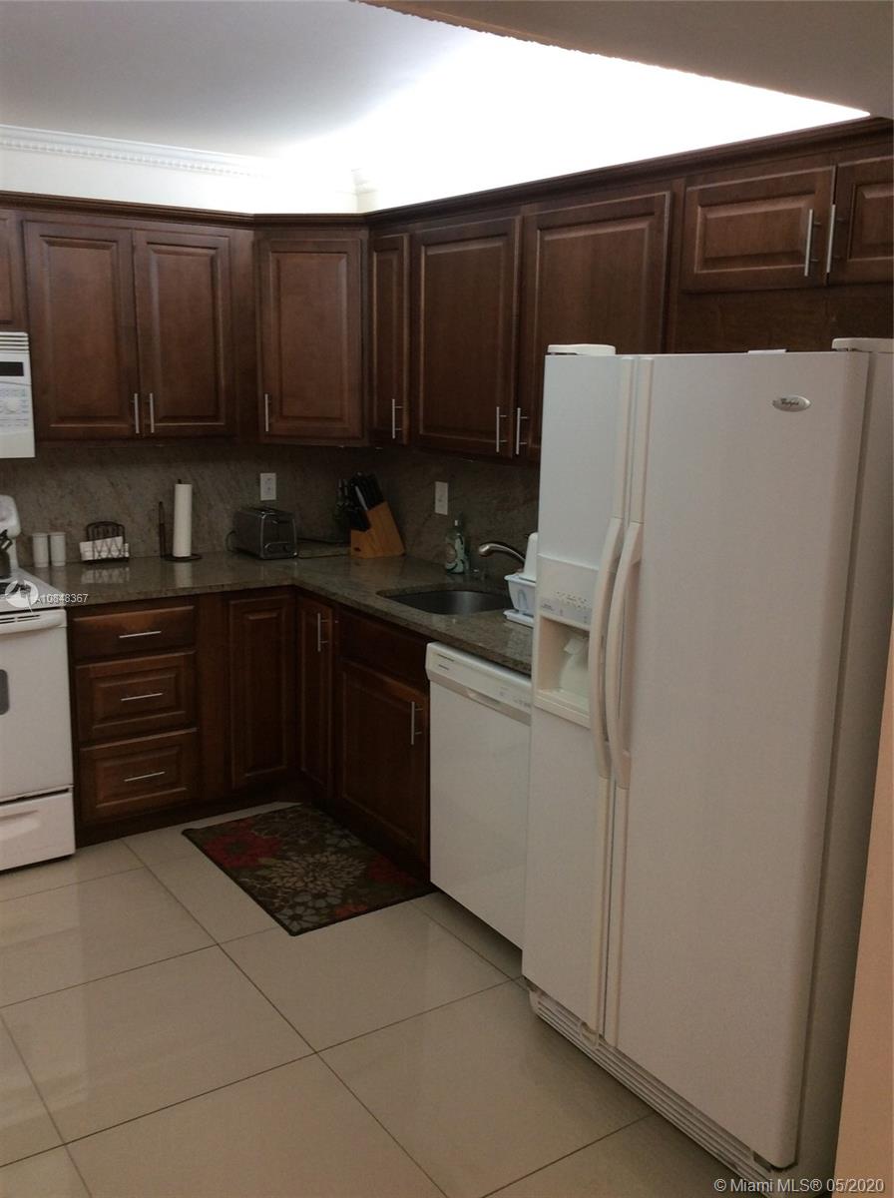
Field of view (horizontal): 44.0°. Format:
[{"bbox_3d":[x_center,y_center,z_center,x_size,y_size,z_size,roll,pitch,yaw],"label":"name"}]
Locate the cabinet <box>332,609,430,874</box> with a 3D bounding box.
[{"bbox_3d":[0.016,0.426,3.809,0.582,0.822,0.638,-7,15,-34],"label":"cabinet"}]

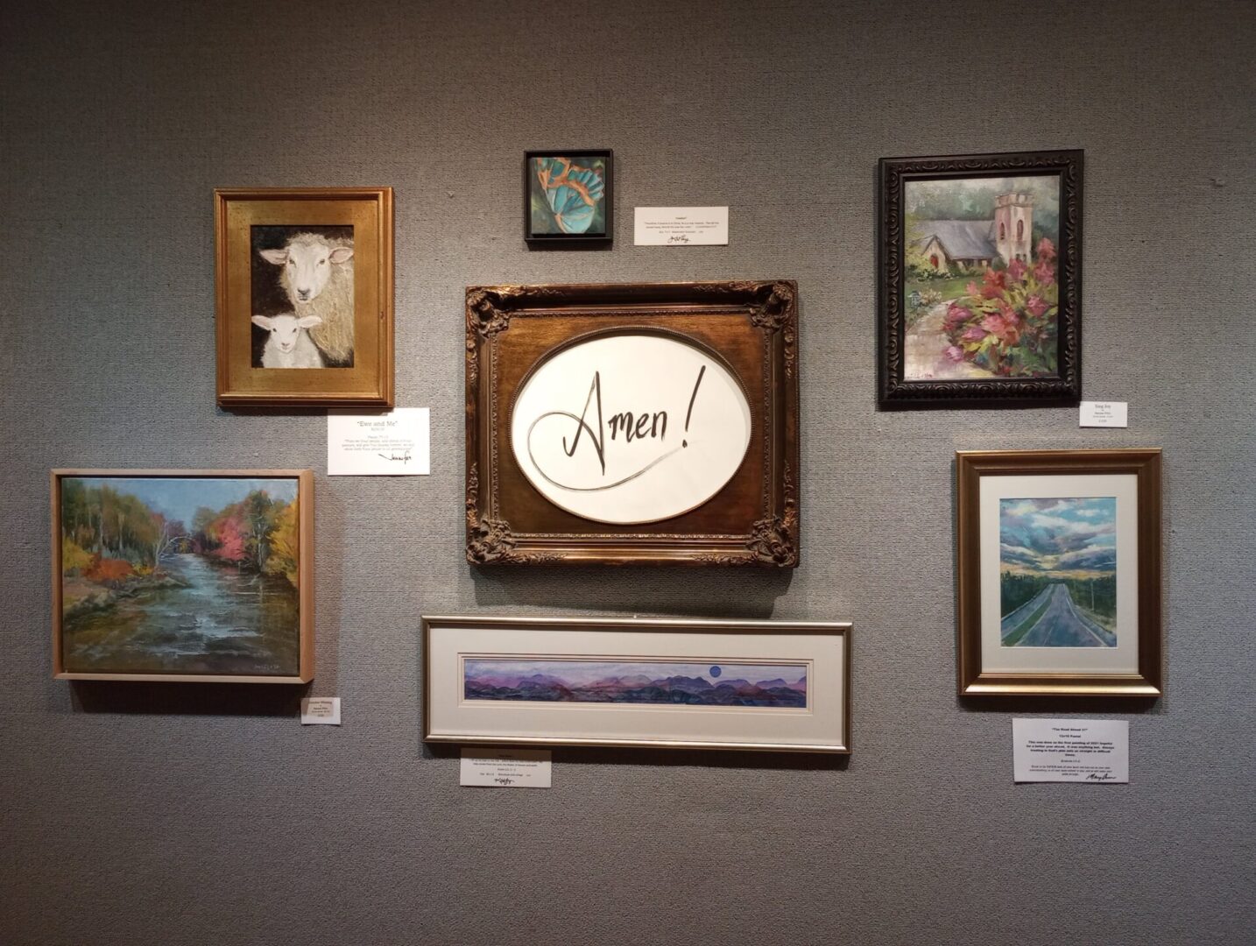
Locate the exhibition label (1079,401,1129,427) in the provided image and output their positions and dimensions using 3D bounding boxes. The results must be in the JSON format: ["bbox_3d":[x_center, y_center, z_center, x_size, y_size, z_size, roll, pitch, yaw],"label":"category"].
[{"bbox_3d":[0.933,-0.114,1.995,0.090,0.049,0.003,1,1,5],"label":"exhibition label"}]

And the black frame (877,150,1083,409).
[{"bbox_3d":[0.687,-0.377,1.994,0.384,0.482,0.030,0,1,5],"label":"black frame"}]

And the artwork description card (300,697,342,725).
[{"bbox_3d":[-0.644,0.500,2.138,0.085,0.056,0.003,0,1,5],"label":"artwork description card"}]

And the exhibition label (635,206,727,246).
[{"bbox_3d":[0.108,-0.497,2.051,0.189,0.076,0.004,1,1,5],"label":"exhibition label"}]

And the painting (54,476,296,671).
[{"bbox_3d":[-0.933,0.216,2.135,0.508,0.408,0.030,0,1,5],"label":"painting"}]

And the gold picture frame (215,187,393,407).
[{"bbox_3d":[-0.662,-0.359,2.103,0.373,0.443,0.033,1,1,5],"label":"gold picture frame"}]

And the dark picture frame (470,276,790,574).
[{"bbox_3d":[0.006,-0.096,2.042,0.660,0.554,0.060,0,1,5],"label":"dark picture frame"}]

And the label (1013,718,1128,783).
[{"bbox_3d":[0.877,0.551,2.015,0.220,0.124,0.004,-1,1,5],"label":"label"}]

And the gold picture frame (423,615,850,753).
[{"bbox_3d":[0.012,0.426,2.071,0.872,0.262,0.026,0,1,5],"label":"gold picture frame"}]

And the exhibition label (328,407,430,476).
[{"bbox_3d":[-0.516,-0.065,2.113,0.217,0.139,0.004,0,1,5],"label":"exhibition label"}]

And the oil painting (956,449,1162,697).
[{"bbox_3d":[0.841,0.196,1.996,0.384,0.480,0.030,-1,1,5],"label":"oil painting"}]

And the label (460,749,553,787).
[{"bbox_3d":[-0.252,0.611,2.108,0.190,0.078,0.004,0,1,5],"label":"label"}]

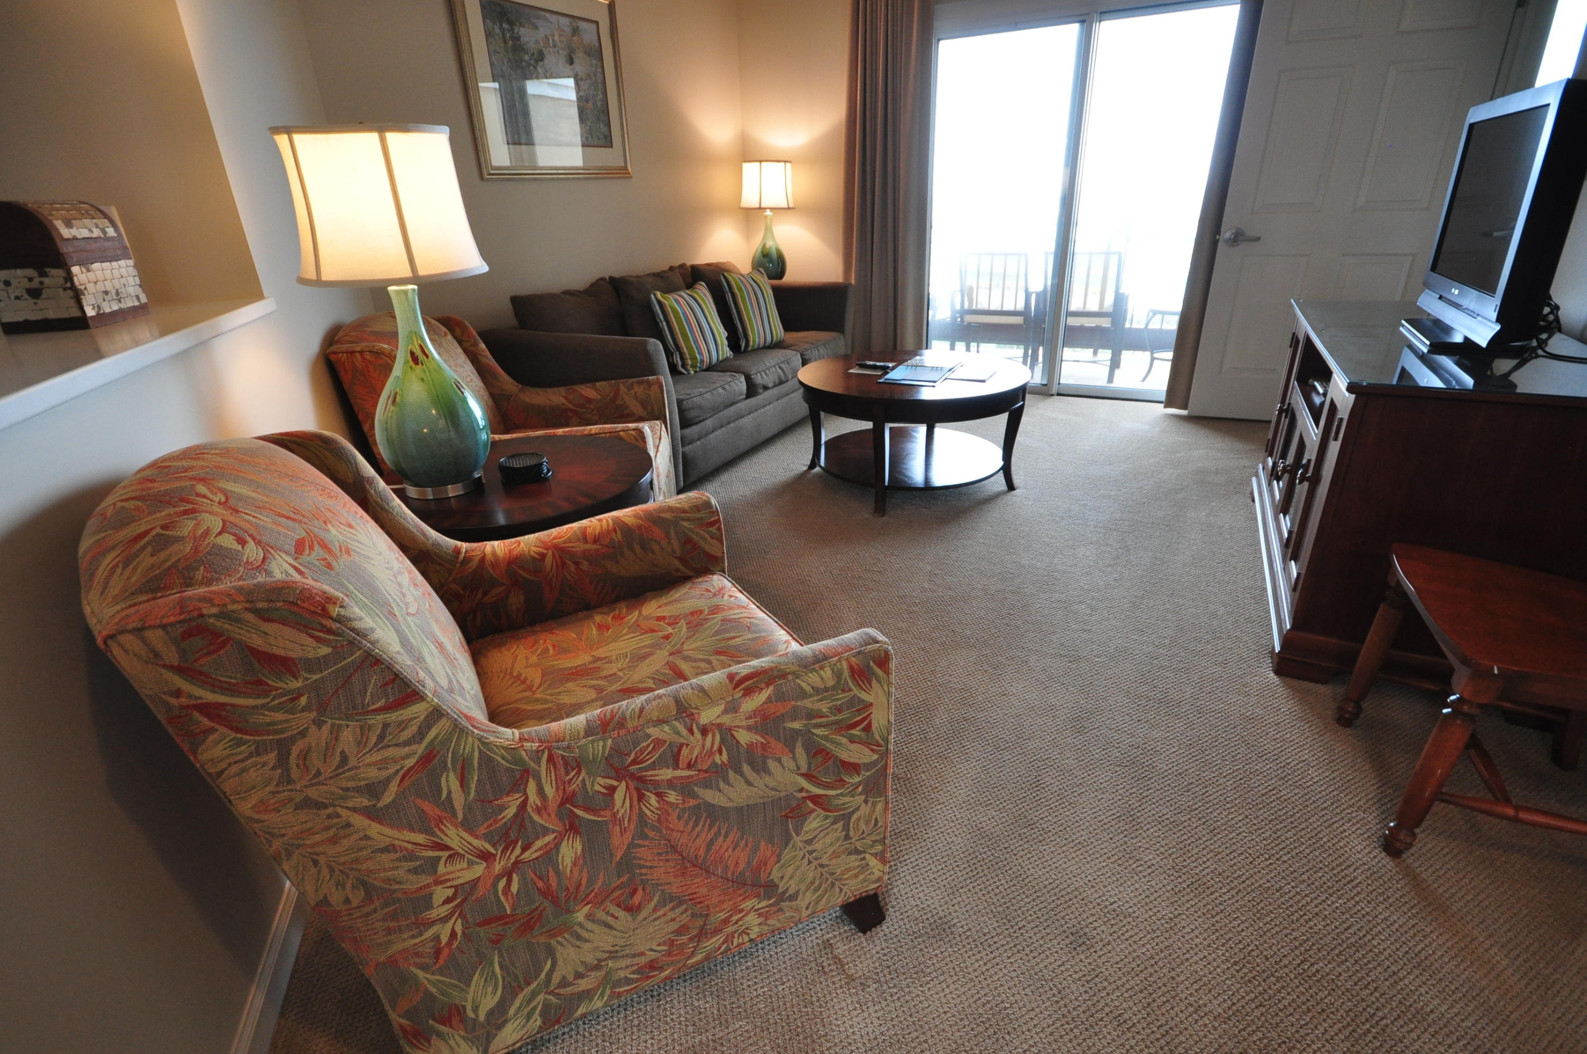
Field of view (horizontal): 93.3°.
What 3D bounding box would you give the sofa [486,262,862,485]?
[{"bbox_3d":[-0.475,-0.952,4.072,0.880,0.835,2.100,10,27,25],"label":"sofa"}]

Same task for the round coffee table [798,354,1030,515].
[{"bbox_3d":[0.502,-0.434,3.258,0.965,0.484,0.965,-2,24,1],"label":"round coffee table"}]

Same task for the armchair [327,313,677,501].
[{"bbox_3d":[-0.836,-0.243,2.421,0.800,0.900,0.740,-5,24,-7],"label":"armchair"}]

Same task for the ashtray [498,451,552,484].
[{"bbox_3d":[-0.621,-0.136,1.736,0.110,0.040,0.110,-2,24,1],"label":"ashtray"}]

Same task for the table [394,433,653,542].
[{"bbox_3d":[-0.640,0.153,1.880,0.640,0.602,0.640,10,27,25],"label":"table"}]

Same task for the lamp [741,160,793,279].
[{"bbox_3d":[-0.154,-1.936,4.815,0.345,0.735,0.345,-2,24,1],"label":"lamp"}]

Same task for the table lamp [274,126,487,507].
[{"bbox_3d":[-0.802,-0.427,1.558,0.350,0.728,0.350,10,27,25],"label":"table lamp"}]

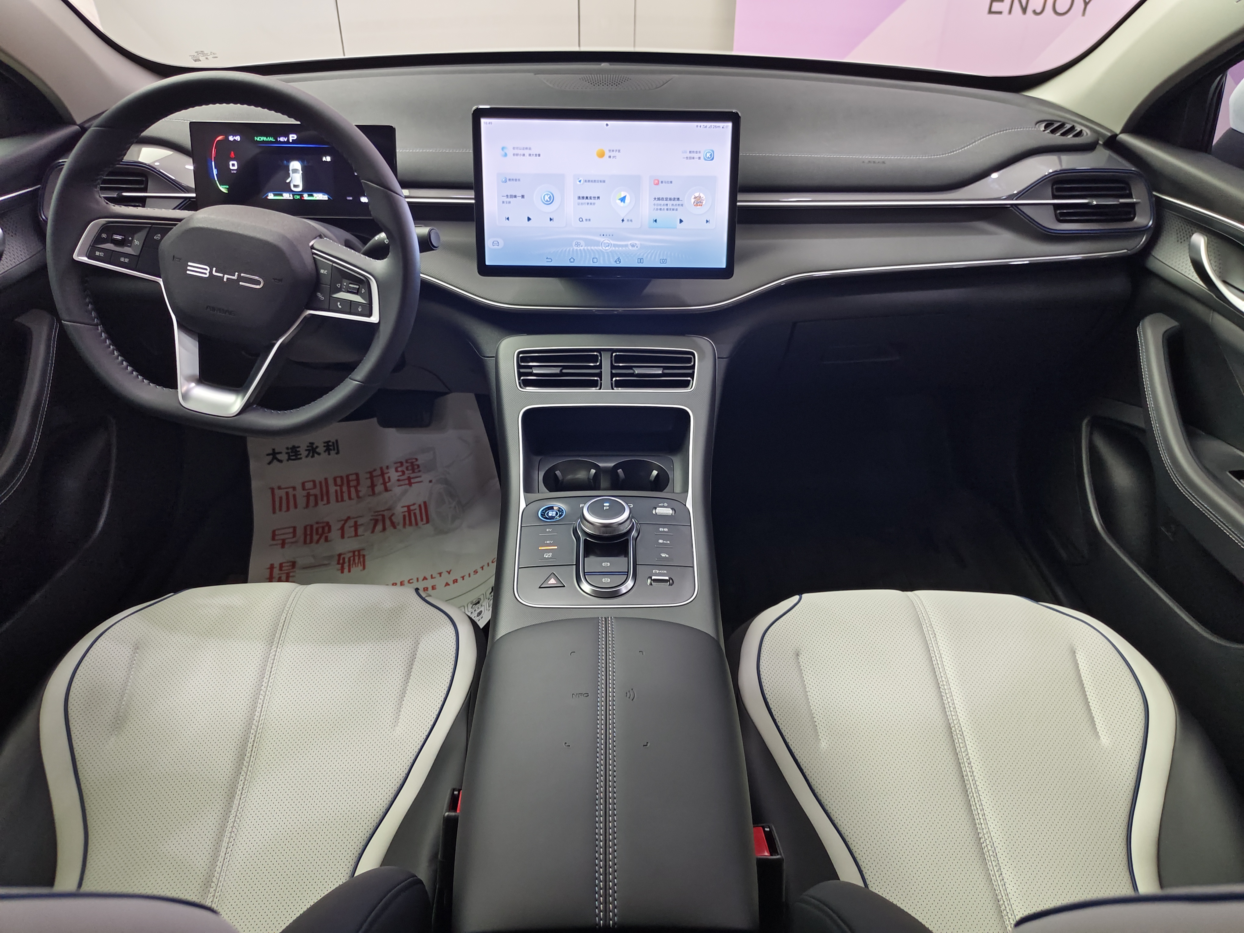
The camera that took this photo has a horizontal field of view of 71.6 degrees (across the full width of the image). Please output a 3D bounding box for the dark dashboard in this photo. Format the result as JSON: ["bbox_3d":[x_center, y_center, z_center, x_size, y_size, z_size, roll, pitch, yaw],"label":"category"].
[{"bbox_3d":[-0.022,-0.353,1.230,1.400,0.355,0.560,-1,31,-1],"label":"dark dashboard"}]

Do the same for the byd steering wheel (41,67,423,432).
[{"bbox_3d":[-0.390,-0.216,0.897,0.370,0.355,0.100,11,4,-2],"label":"byd steering wheel"}]

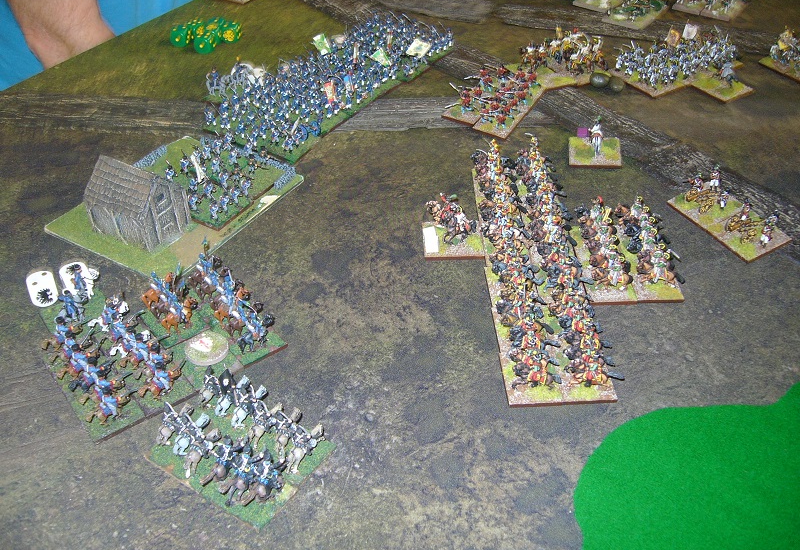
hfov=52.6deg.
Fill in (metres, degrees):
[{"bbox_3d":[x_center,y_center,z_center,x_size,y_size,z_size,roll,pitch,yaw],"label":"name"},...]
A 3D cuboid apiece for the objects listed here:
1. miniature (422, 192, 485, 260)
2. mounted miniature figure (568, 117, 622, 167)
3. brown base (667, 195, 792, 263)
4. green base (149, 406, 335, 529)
[{"bbox_3d":[0.036,-0.036,0.553,0.040,0.036,0.039,-2,41,1],"label":"miniature"},{"bbox_3d":[0.153,-0.107,0.630,0.040,0.031,0.040,4,42,8],"label":"mounted miniature figure"},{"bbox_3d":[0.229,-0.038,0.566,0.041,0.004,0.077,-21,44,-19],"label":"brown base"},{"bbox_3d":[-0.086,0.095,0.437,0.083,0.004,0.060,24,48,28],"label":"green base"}]

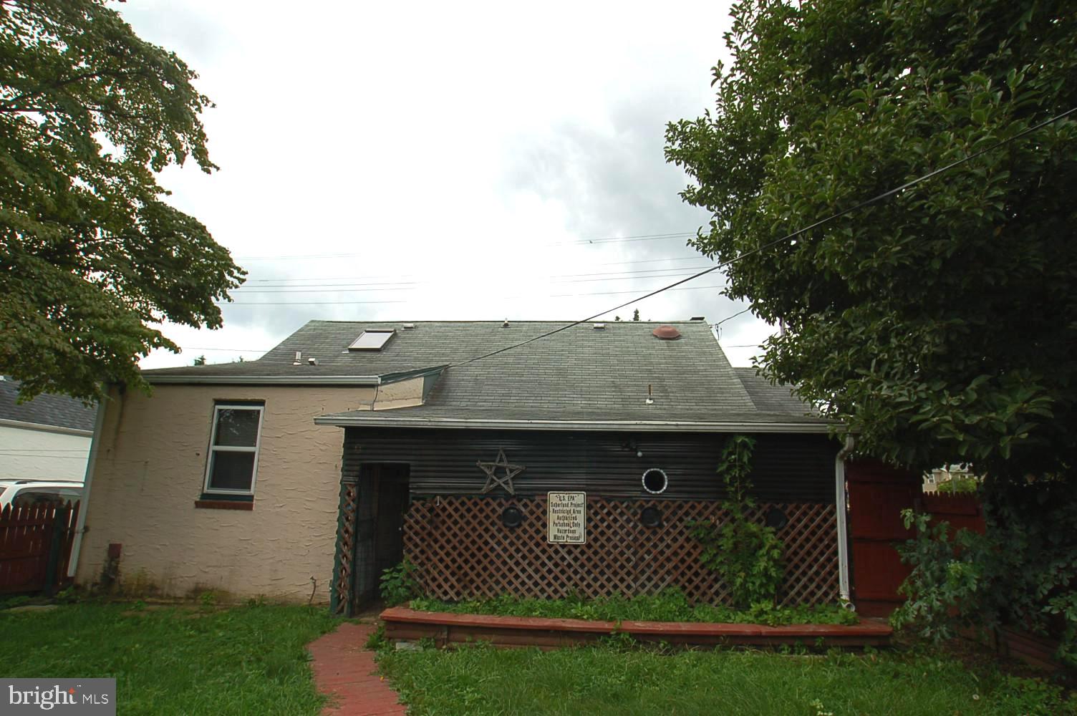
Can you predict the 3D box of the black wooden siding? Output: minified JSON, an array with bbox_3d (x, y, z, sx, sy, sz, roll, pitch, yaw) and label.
[{"bbox_3d":[0.594,1.323,7.116,6.150,0.860,0.100,1,-12,2],"label":"black wooden siding"}]

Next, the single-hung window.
[{"bbox_3d":[-4.462,1.351,8.375,0.740,1.275,0.100,1,-12,2],"label":"single-hung window"}]

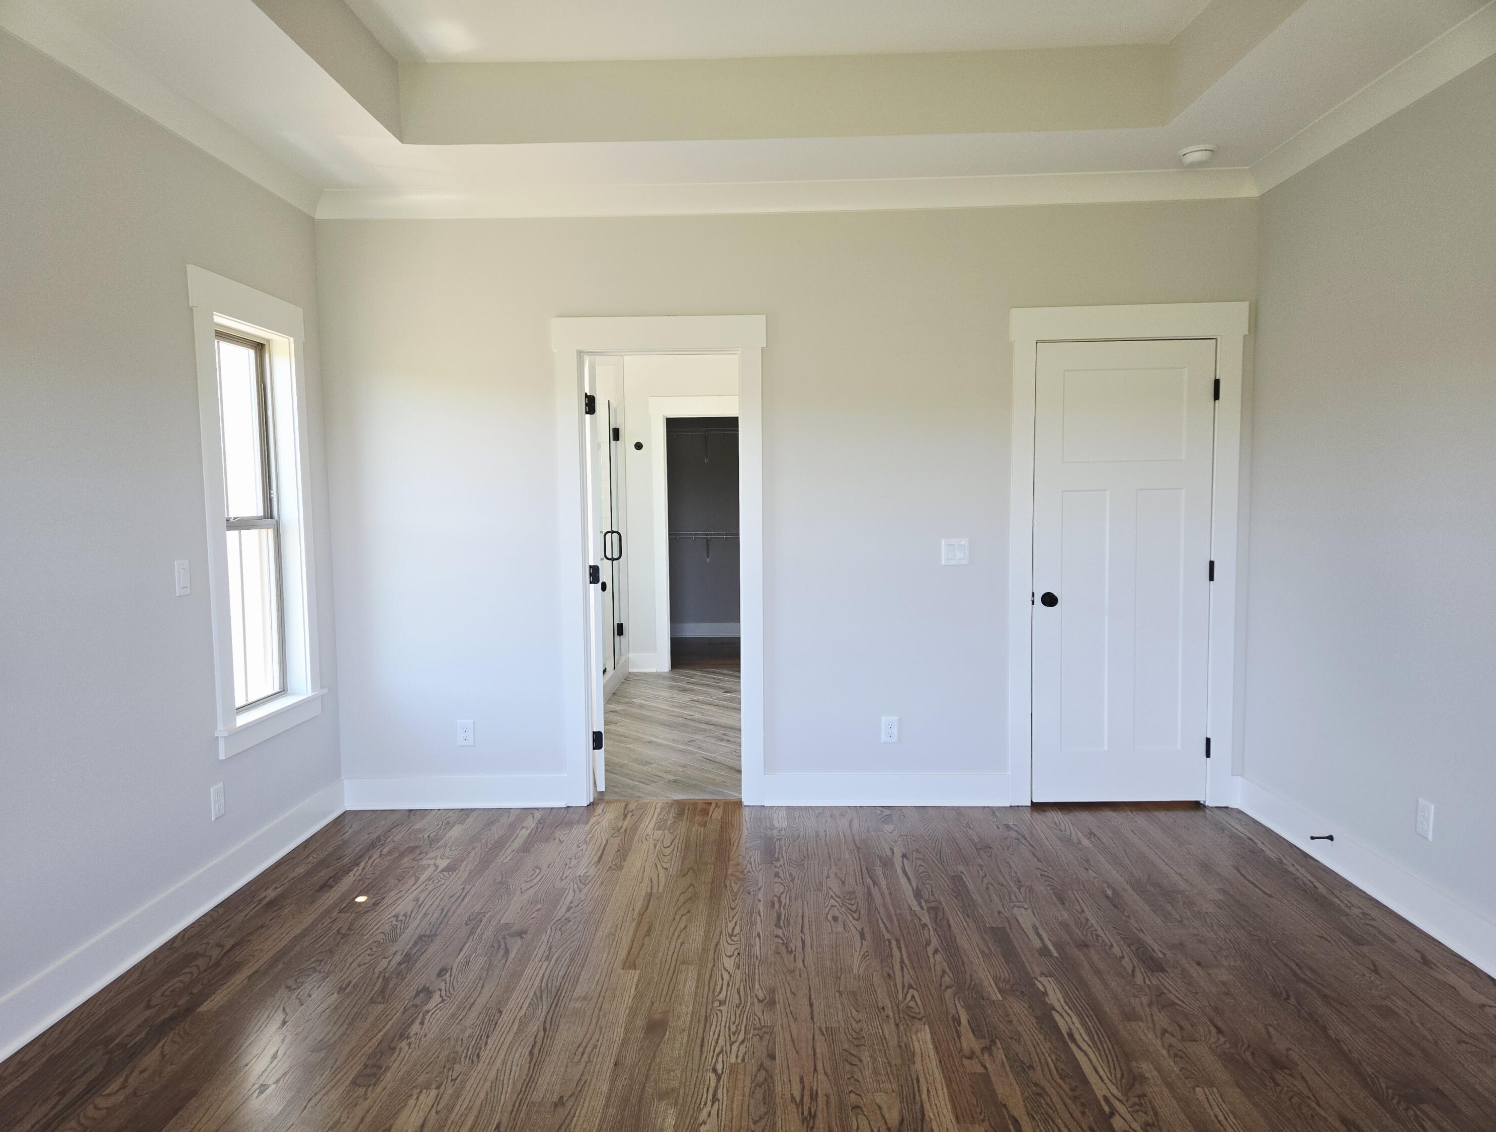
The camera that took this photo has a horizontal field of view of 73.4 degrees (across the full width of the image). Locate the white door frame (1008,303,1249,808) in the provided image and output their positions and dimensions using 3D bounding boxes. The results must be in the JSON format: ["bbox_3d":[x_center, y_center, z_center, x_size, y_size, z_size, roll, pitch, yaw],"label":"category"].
[{"bbox_3d":[1.660,-0.024,4.457,1.012,2.201,0.120,-1,4,2],"label":"white door frame"}]

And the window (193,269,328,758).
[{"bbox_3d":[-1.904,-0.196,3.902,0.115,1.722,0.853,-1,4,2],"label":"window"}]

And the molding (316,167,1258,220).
[{"bbox_3d":[0.141,-1.598,4.315,4.072,0.107,0.065,-1,4,2],"label":"molding"}]

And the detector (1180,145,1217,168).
[{"bbox_3d":[1.792,-1.624,3.989,0.141,0.051,0.141,-1,4,2],"label":"detector"}]

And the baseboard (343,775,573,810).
[{"bbox_3d":[-1.336,1.033,4.569,1.034,0.154,0.024,-1,4,2],"label":"baseboard"}]

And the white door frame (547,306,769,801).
[{"bbox_3d":[-0.375,0.000,4.525,0.941,2.196,0.136,-1,4,2],"label":"white door frame"}]

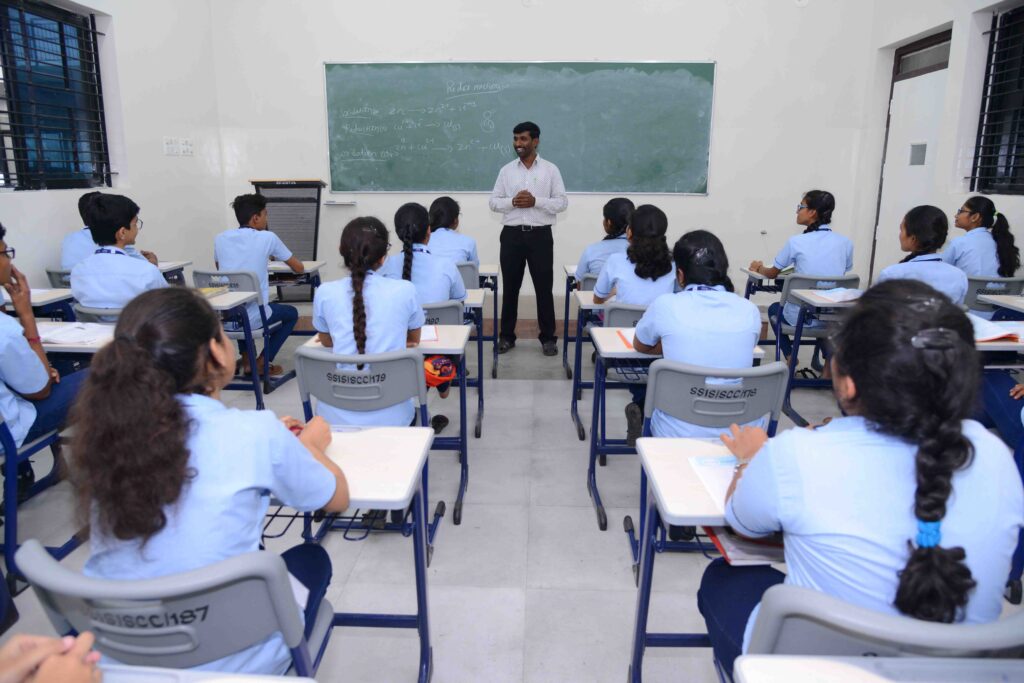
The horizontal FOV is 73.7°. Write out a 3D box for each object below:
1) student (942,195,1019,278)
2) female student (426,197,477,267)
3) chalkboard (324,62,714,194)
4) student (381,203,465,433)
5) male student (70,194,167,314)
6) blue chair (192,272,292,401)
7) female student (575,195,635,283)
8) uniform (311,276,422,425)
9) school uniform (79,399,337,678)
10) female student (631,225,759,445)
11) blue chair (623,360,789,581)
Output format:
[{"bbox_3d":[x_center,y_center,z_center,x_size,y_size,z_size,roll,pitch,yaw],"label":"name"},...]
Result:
[{"bbox_3d":[2.797,-0.304,4.351,0.450,1.240,0.620,-3,13,-12],"label":"student"},{"bbox_3d":[-0.432,-0.363,4.682,0.450,1.230,0.720,2,13,6],"label":"female student"},{"bbox_3d":[0.057,-2.071,6.659,3.740,1.220,0.050,1,13,2],"label":"chalkboard"},{"bbox_3d":[-0.456,-0.084,3.420,0.470,1.200,0.620,1,13,5],"label":"student"},{"bbox_3d":[-1.752,-0.074,3.353,0.470,1.270,0.740,3,14,12],"label":"male student"},{"bbox_3d":[-1.643,-0.073,4.350,0.430,0.810,0.580,2,13,7],"label":"blue chair"},{"bbox_3d":[0.598,-0.277,4.332,0.460,1.230,0.740,-1,13,-4],"label":"female student"},{"bbox_3d":[-0.492,0.051,2.386,0.410,0.580,0.320,1,13,4],"label":"uniform"},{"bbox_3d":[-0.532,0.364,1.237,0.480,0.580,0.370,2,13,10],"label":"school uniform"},{"bbox_3d":[0.639,0.177,2.448,0.470,1.140,0.620,1,13,2],"label":"female student"},{"bbox_3d":[0.634,0.389,2.353,0.450,0.770,0.500,2,13,7],"label":"blue chair"}]

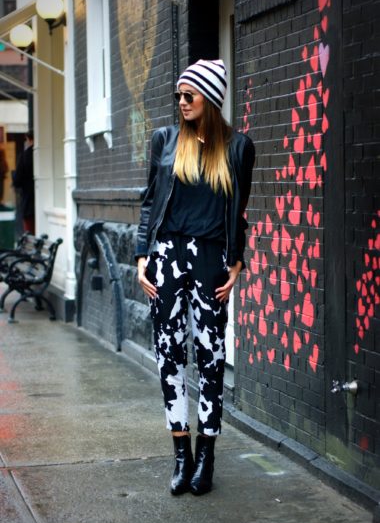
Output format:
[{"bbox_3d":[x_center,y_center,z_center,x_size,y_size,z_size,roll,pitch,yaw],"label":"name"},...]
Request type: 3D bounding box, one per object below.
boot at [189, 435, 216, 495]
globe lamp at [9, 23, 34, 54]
[{"bbox_3d":[0.055,0.824,4.895,0.090,0.200,0.245,0,4,13],"label":"boot"},{"bbox_3d":[-1.806,-2.384,12.800,0.270,0.340,0.260,-2,4,-16],"label":"globe lamp"}]

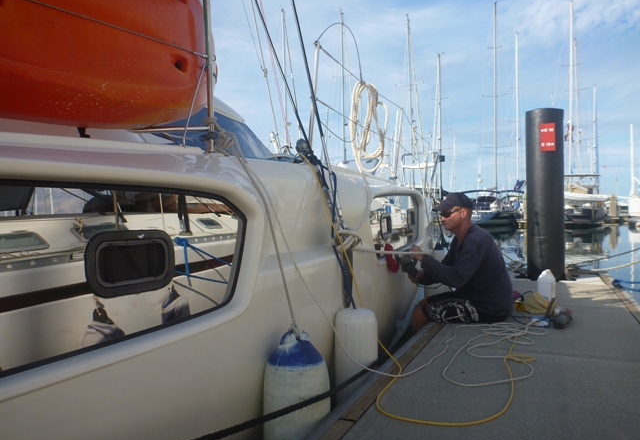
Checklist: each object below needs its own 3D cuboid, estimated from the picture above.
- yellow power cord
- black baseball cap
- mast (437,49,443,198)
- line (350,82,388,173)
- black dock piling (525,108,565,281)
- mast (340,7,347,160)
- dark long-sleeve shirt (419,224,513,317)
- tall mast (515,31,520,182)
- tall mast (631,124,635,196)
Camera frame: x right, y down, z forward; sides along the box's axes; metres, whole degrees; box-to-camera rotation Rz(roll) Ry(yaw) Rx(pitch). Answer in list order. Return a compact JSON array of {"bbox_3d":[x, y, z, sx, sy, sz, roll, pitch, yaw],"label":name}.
[{"bbox_3d":[0.595,0.160,2.820,1.150,1.070,2.100,-1,1,24],"label":"yellow power cord"},{"bbox_3d":[0.909,-0.120,3.550,0.270,0.135,0.180,-1,0,13],"label":"black baseball cap"},{"bbox_3d":[9.233,-7.302,40.000,0.220,11.281,0.220,-1,1,24],"label":"mast"},{"bbox_3d":[0.330,-0.650,3.600,0.280,0.640,0.180,-1,0,6],"label":"line"},{"bbox_3d":[2.456,-0.273,5.650,0.410,1.900,0.410,-1,1,24],"label":"black dock piling"},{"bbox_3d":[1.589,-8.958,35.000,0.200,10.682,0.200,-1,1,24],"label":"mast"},{"bbox_3d":[0.985,0.331,3.530,0.590,0.580,0.480,-1,0,13],"label":"dark long-sleeve shirt"},{"bbox_3d":[14.878,-8.400,39.000,0.220,11.752,0.220,-1,1,24],"label":"tall mast"},{"bbox_3d":[25.353,-4.827,42.000,0.220,5.841,0.220,-1,1,24],"label":"tall mast"}]

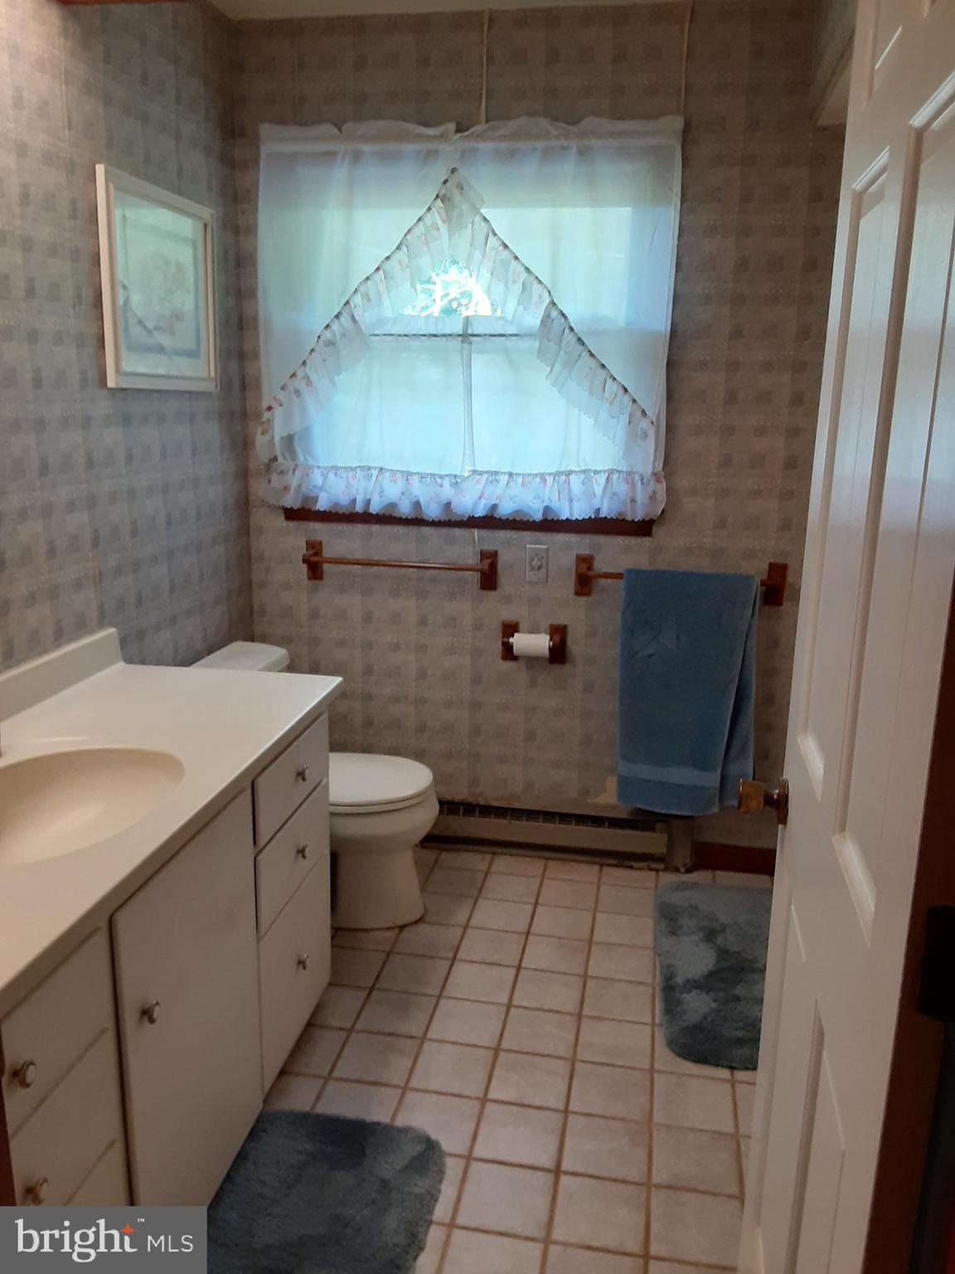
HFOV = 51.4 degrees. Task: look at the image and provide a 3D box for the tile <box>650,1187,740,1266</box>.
[{"bbox_3d":[0.379,1.023,1.710,0.156,0.010,0.156,3,13,10],"label":"tile"}]

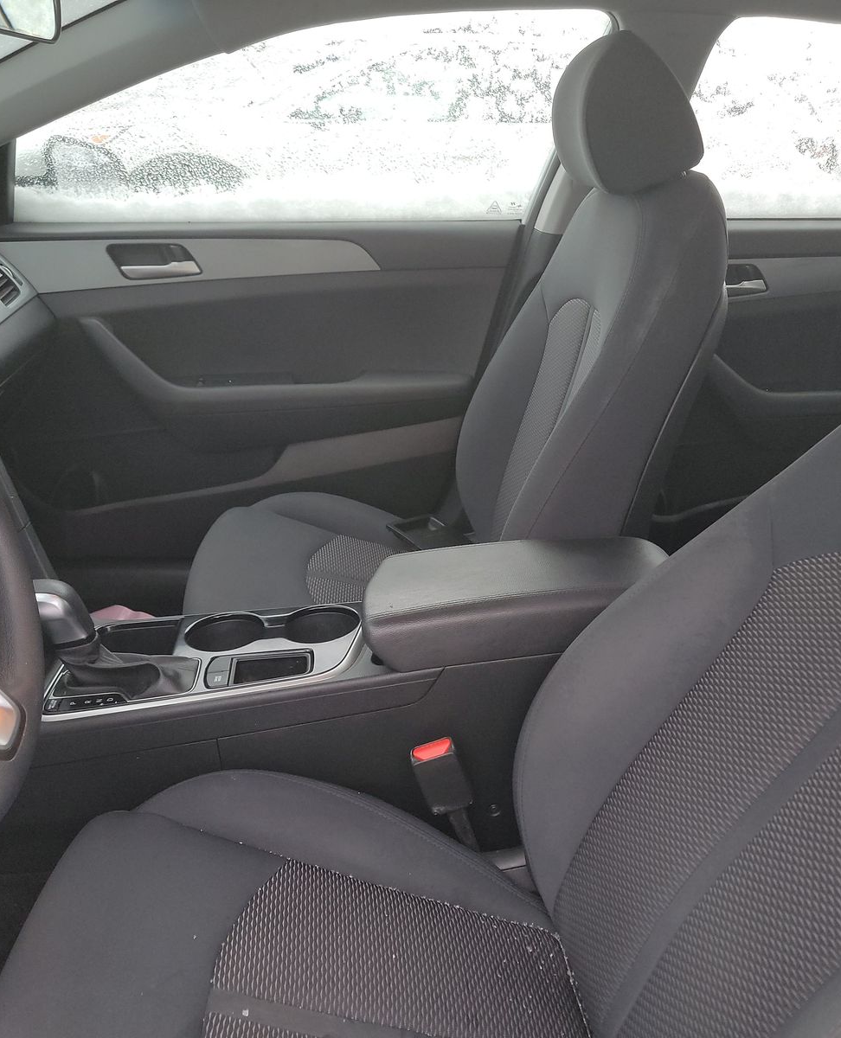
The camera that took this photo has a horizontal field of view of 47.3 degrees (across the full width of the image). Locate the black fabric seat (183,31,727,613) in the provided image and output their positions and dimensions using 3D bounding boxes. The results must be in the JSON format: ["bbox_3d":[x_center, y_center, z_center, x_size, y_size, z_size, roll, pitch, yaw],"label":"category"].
[{"bbox_3d":[0.025,-0.150,1.347,0.740,0.970,0.530,0,22,-1],"label":"black fabric seat"}]

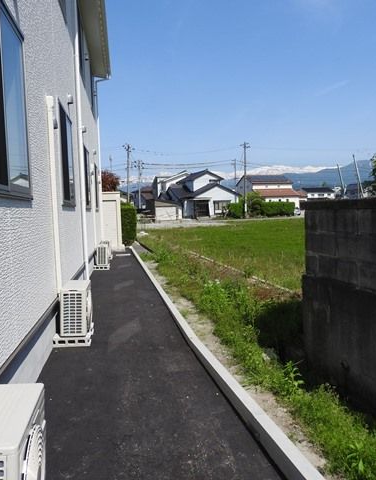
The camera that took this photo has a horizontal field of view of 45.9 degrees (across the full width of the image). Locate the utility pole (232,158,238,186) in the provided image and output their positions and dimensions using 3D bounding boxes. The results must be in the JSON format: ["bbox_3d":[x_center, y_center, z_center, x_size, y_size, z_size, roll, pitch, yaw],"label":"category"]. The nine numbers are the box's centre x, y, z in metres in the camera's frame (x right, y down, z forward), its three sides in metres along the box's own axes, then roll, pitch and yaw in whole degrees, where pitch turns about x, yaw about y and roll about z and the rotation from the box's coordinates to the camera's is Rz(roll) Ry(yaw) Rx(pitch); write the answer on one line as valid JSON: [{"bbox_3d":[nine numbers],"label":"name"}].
[{"bbox_3d":[8.886,-9.717,83.000,1.200,10.840,0.600,-2,4,0],"label":"utility pole"}]

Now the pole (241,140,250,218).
[{"bbox_3d":[8.007,-8.310,62.000,1.400,10.600,0.600,-2,4,0],"label":"pole"}]

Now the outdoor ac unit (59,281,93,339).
[{"bbox_3d":[-1.321,0.802,5.304,0.310,0.550,0.670,-3,4,-8],"label":"outdoor ac unit"}]

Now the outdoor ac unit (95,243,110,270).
[{"bbox_3d":[-2.347,0.438,12.234,0.310,0.600,0.680,-3,4,-8],"label":"outdoor ac unit"}]

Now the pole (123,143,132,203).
[{"bbox_3d":[-8.314,-7.915,62.000,1.400,11.110,0.600,-2,4,0],"label":"pole"}]

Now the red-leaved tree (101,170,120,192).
[{"bbox_3d":[-4.536,-1.935,25.000,2.200,4.010,2.200,-2,4,0],"label":"red-leaved tree"}]

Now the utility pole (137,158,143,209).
[{"bbox_3d":[-8.908,-9.233,82.000,1.300,11.440,0.600,-2,4,0],"label":"utility pole"}]

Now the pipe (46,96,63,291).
[{"bbox_3d":[-1.570,-0.519,5.246,0.070,2.320,0.080,-3,4,-8],"label":"pipe"}]

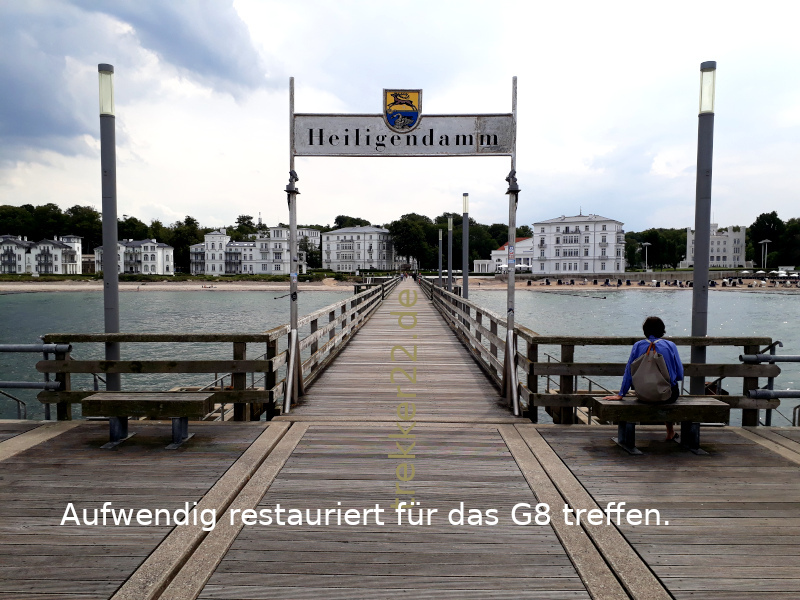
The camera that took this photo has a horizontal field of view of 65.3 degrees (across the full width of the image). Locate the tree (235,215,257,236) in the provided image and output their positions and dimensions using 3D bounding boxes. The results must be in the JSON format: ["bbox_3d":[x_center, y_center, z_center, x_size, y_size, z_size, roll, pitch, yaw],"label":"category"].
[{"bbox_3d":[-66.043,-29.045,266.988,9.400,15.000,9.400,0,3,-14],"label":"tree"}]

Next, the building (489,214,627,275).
[{"bbox_3d":[54.751,-18.893,217.646,42.000,19.500,19.000,1,3,28],"label":"building"}]

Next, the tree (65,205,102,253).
[{"bbox_3d":[-115.970,-22.493,229.212,14.500,25.000,14.500,0,3,0],"label":"tree"}]

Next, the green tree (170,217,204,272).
[{"bbox_3d":[-80.683,-21.203,237.306,13.000,21.000,13.000,-1,3,-19],"label":"green tree"}]

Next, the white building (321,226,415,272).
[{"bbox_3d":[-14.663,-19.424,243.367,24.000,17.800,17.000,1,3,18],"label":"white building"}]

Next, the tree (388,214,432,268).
[{"bbox_3d":[4.291,-24.283,257.180,18.200,21.800,18.200,0,3,1],"label":"tree"}]

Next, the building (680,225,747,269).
[{"bbox_3d":[134.704,-22.864,267.237,25.500,18.900,19.000,1,3,23],"label":"building"}]

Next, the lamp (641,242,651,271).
[{"bbox_3d":[79.374,-13.886,201.575,3.200,9.350,3.200,1,3,21],"label":"lamp"}]

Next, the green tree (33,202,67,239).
[{"bbox_3d":[-128.409,-22.857,229.196,13.000,25.800,13.000,0,3,0],"label":"green tree"}]

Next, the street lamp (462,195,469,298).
[{"bbox_3d":[1.986,-1.144,18.867,0.170,4.120,0.170,0,3,0],"label":"street lamp"}]

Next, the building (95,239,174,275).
[{"bbox_3d":[-89.946,-14.672,210.550,23.000,12.200,12.500,0,3,-5],"label":"building"}]

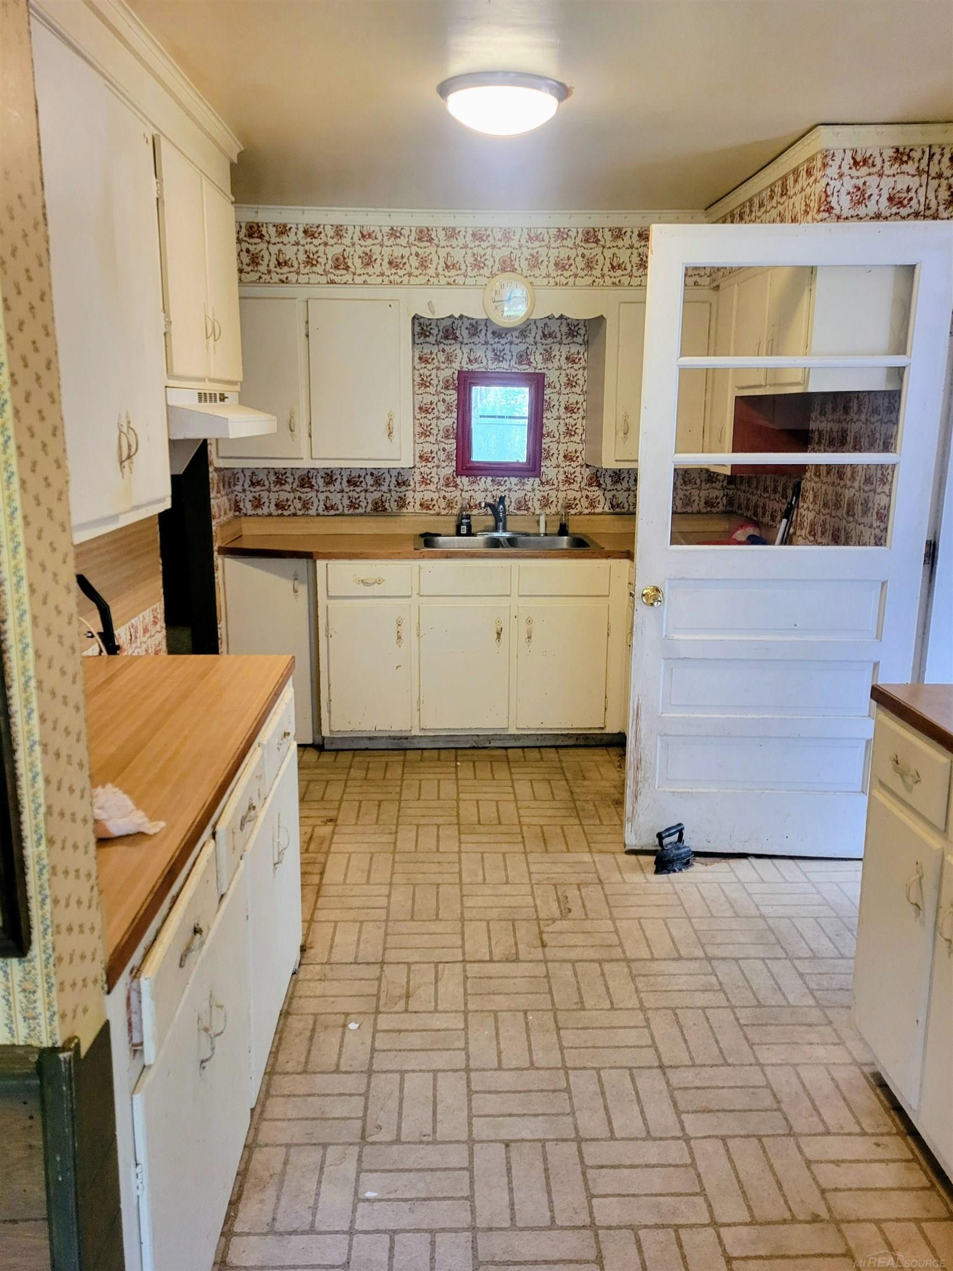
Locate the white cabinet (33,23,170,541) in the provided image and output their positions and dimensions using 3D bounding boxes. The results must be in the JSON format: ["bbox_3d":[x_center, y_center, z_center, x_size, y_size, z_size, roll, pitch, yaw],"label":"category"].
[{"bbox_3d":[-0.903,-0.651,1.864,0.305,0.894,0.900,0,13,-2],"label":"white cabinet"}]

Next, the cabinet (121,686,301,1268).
[{"bbox_3d":[-0.754,0.658,1.889,0.605,0.850,1.410,0,13,-2],"label":"cabinet"}]

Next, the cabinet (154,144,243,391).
[{"bbox_3d":[-0.929,-1.015,2.733,0.305,0.600,0.880,0,13,-2],"label":"cabinet"}]

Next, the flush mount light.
[{"bbox_3d":[0.071,-1.417,2.594,0.405,0.120,0.405,0,13,-2],"label":"flush mount light"}]

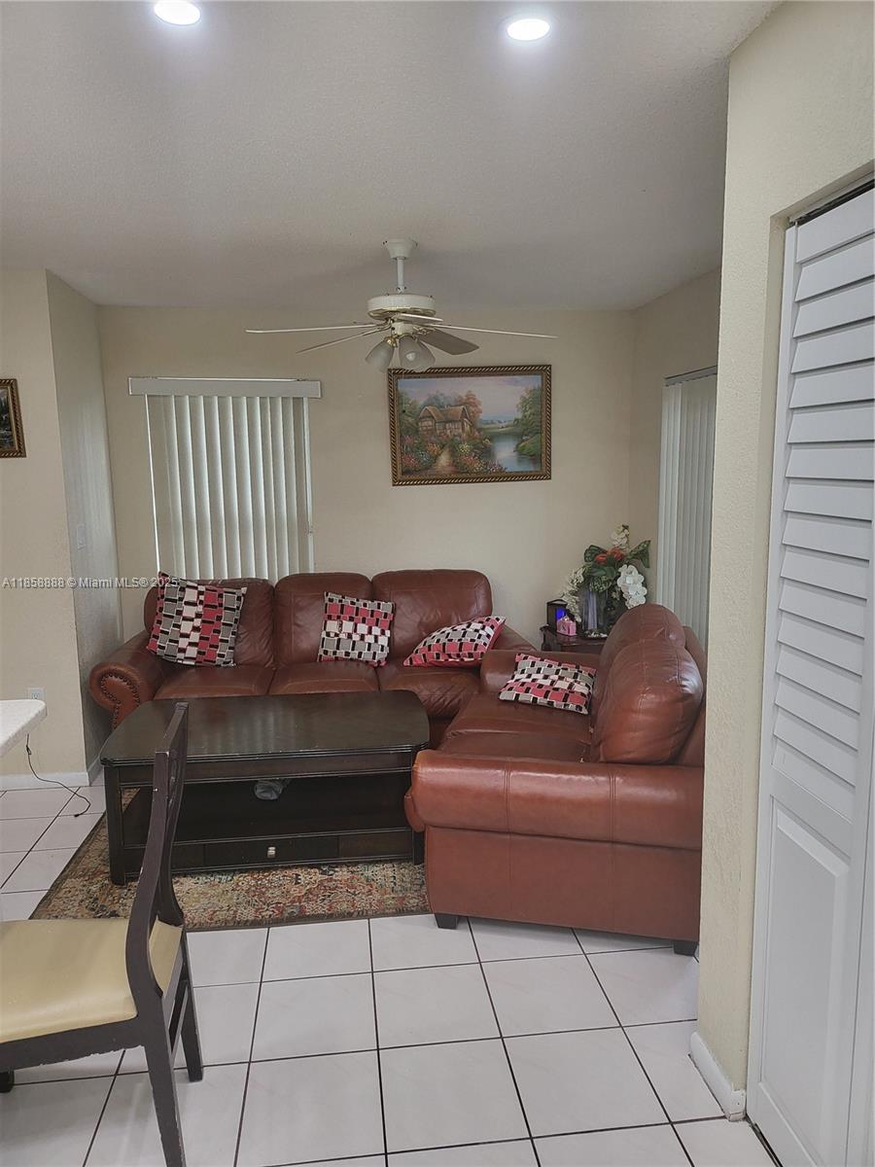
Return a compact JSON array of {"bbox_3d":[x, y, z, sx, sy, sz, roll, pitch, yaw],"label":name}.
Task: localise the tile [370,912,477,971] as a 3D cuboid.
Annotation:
[{"bbox_3d":[-0.054,1.179,2.685,0.332,0.010,0.332,-2,8,-7],"label":"tile"}]

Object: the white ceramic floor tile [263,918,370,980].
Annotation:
[{"bbox_3d":[-0.389,1.188,2.643,0.332,0.010,0.332,-2,8,-7],"label":"white ceramic floor tile"}]

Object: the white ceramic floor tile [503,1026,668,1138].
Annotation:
[{"bbox_3d":[0.365,1.258,2.052,0.331,0.010,0.331,-1,8,-7],"label":"white ceramic floor tile"}]

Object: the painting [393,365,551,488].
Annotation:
[{"bbox_3d":[0.200,-0.939,4.780,0.955,0.665,0.040,-3,8,-7],"label":"painting"}]

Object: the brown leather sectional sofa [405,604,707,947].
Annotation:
[{"bbox_3d":[0.536,0.599,3.316,0.960,0.950,1.620,1,8,12],"label":"brown leather sectional sofa"}]

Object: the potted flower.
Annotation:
[{"bbox_3d":[0.928,-0.013,4.506,0.470,0.610,0.420,-2,8,-7],"label":"potted flower"}]

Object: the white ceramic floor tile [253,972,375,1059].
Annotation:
[{"bbox_3d":[-0.344,1.229,2.301,0.331,0.010,0.331,-1,8,-7],"label":"white ceramic floor tile"}]

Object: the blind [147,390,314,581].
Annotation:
[{"bbox_3d":[-1.167,-0.490,4.626,0.890,1.140,0.080,-2,8,-7],"label":"blind"}]

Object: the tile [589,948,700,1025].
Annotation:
[{"bbox_3d":[0.656,1.203,2.423,0.331,0.010,0.331,-1,8,-7],"label":"tile"}]

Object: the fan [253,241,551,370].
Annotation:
[{"bbox_3d":[-0.147,-1.118,3.285,1.270,0.520,1.270,-2,8,-7],"label":"fan"}]

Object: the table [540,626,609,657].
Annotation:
[{"bbox_3d":[0.892,0.583,4.657,0.520,0.588,0.490,-1,8,-7],"label":"table"}]

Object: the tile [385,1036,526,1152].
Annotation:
[{"bbox_3d":[0.031,1.266,2.012,0.331,0.010,0.331,-1,8,-7],"label":"tile"}]

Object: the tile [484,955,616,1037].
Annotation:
[{"bbox_3d":[0.324,1.216,2.395,0.332,0.010,0.332,-2,8,-7],"label":"tile"}]

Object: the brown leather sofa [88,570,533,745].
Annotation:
[{"bbox_3d":[-0.617,0.454,4.382,2.180,0.950,0.950,-2,8,-7],"label":"brown leather sofa"}]

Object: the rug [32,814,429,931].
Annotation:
[{"bbox_3d":[-0.401,1.041,3.552,2.150,0.012,1.580,-1,8,-6],"label":"rug"}]

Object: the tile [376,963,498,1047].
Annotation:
[{"bbox_3d":[-0.010,1.220,2.342,0.331,0.010,0.331,-1,8,-7],"label":"tile"}]

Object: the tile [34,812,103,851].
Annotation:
[{"bbox_3d":[-1.510,1.069,3.500,0.331,0.010,0.331,-1,8,-7],"label":"tile"}]

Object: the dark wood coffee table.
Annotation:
[{"bbox_3d":[-0.660,0.813,3.417,1.235,0.487,0.780,-1,8,-6],"label":"dark wood coffee table"}]

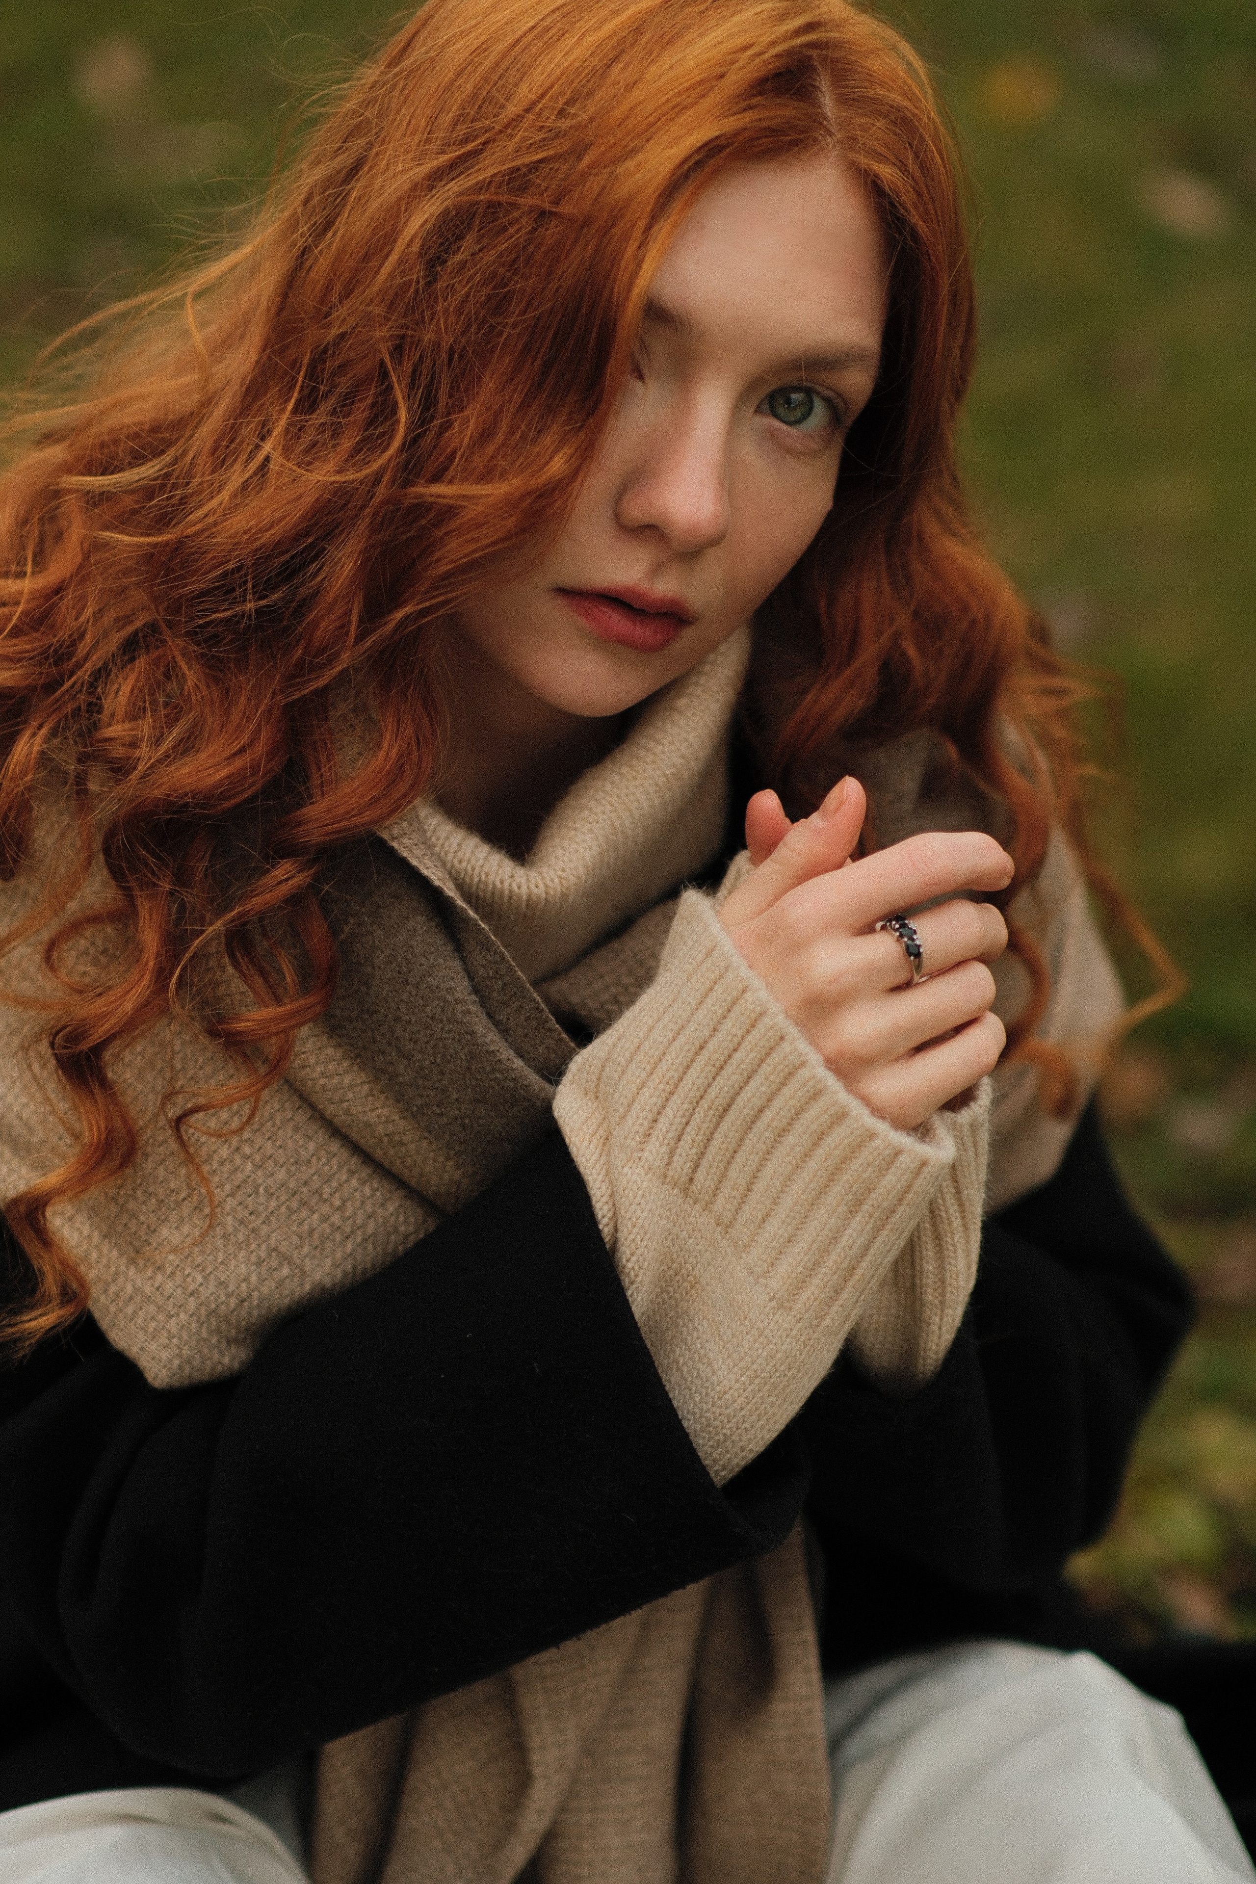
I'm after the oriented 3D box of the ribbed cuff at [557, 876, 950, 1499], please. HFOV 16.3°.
[{"bbox_3d":[0.026,0.064,1.160,0.104,0.118,0.075,40,14,0],"label":"ribbed cuff"}]

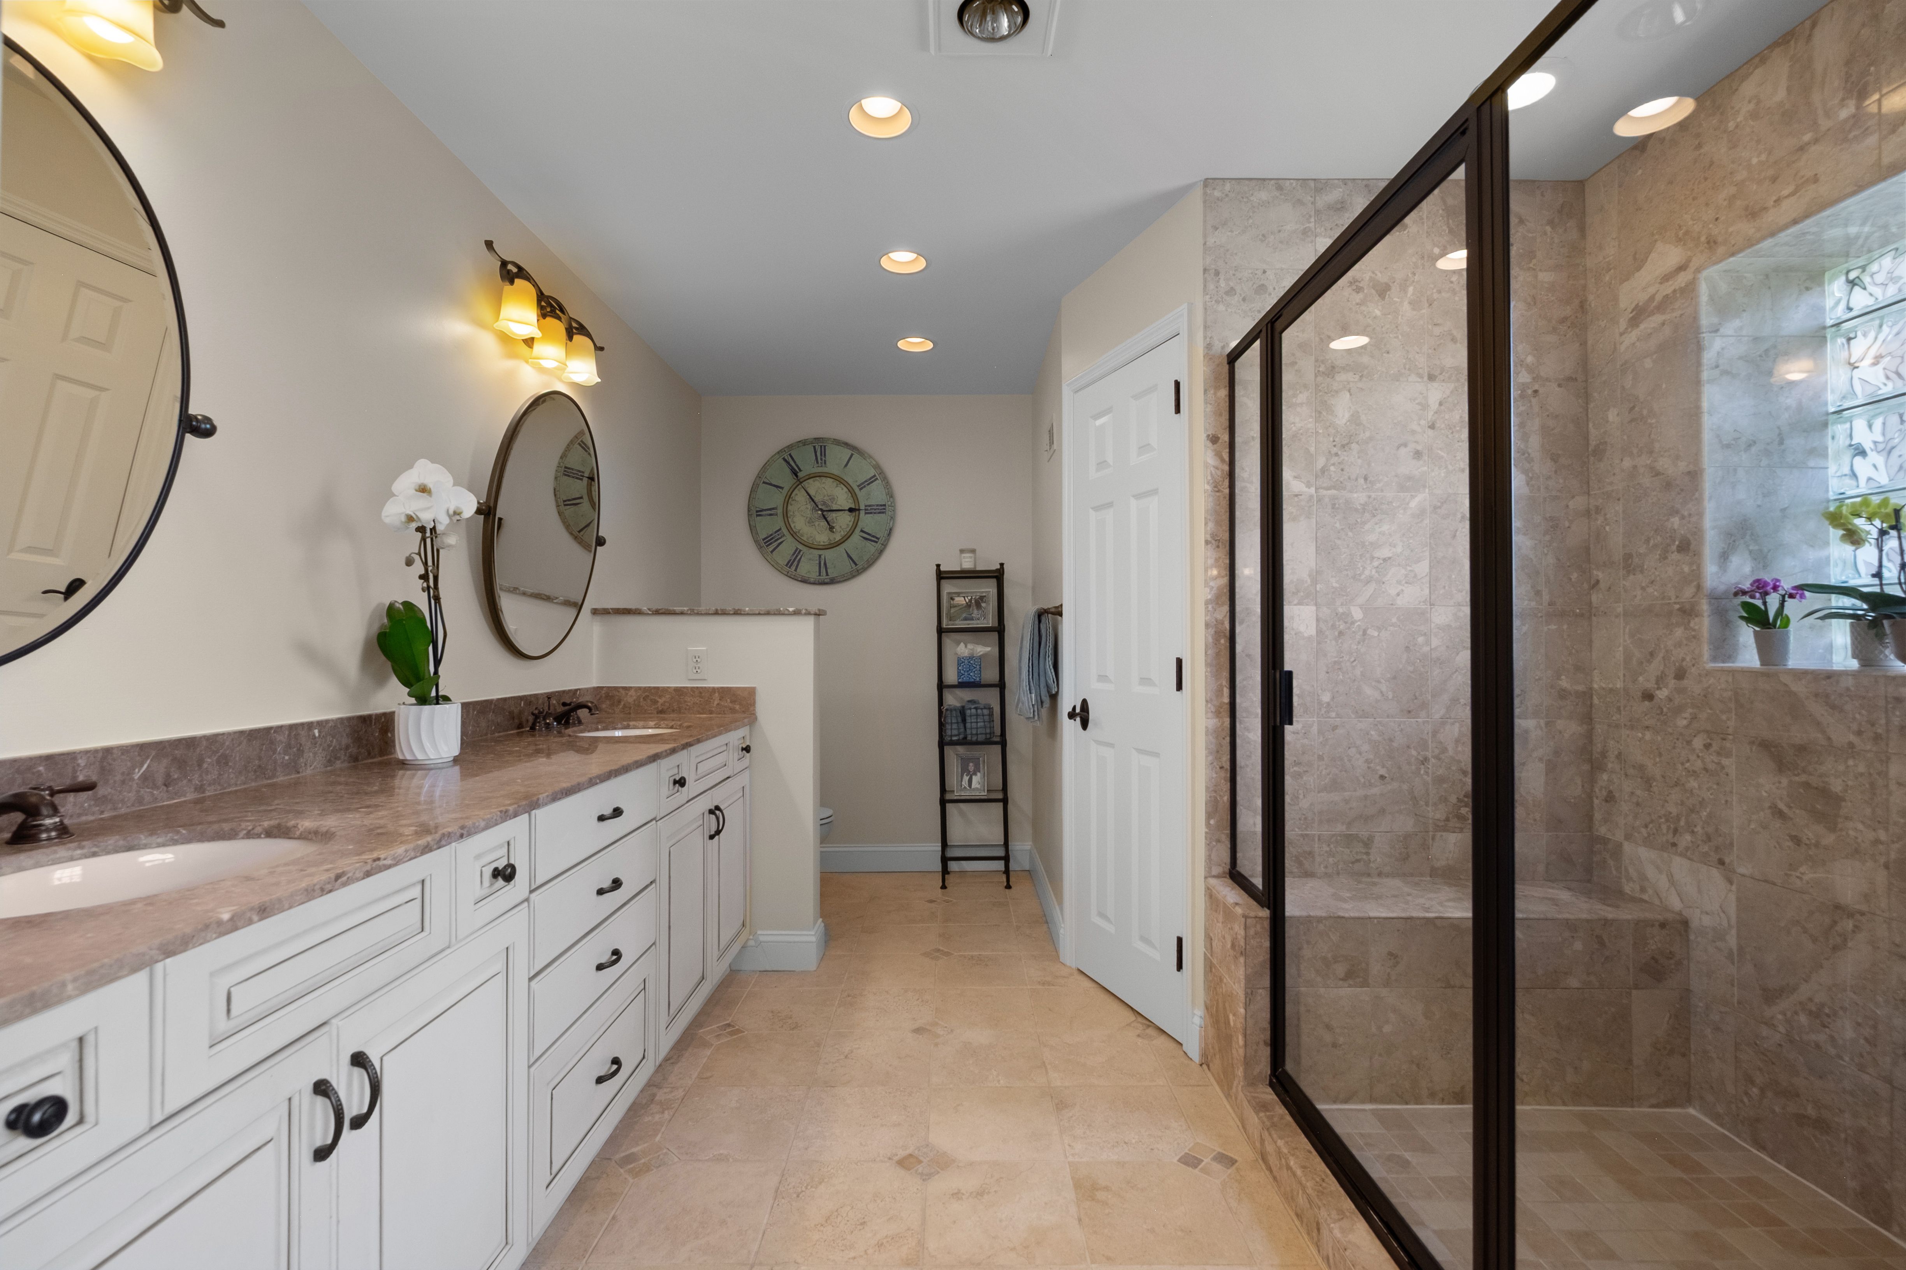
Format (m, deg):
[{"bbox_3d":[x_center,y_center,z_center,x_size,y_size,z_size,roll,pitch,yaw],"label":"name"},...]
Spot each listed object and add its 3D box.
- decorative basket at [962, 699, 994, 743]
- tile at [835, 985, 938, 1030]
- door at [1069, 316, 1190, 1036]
[{"bbox_3d":[0.122,0.420,3.840,0.145,0.200,0.160,0,0,0],"label":"decorative basket"},{"bbox_3d":[-0.217,1.206,2.550,0.309,0.012,0.301,0,0,0],"label":"tile"},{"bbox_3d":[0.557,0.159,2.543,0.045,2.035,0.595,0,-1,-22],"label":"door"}]

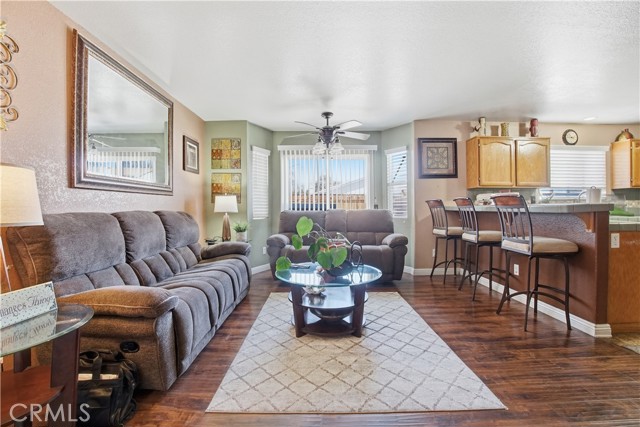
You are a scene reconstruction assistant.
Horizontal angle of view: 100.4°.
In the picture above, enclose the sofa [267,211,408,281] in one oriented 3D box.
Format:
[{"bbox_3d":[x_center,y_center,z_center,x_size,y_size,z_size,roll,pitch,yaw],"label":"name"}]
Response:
[{"bbox_3d":[0.256,0.465,4.300,2.020,1.020,0.950,0,1,0],"label":"sofa"}]

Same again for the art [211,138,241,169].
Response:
[{"bbox_3d":[-1.474,-0.938,4.207,0.475,0.485,0.030,0,2,-2],"label":"art"}]

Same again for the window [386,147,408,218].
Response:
[{"bbox_3d":[1.318,-0.510,4.548,0.080,1.173,0.450,-1,2,-32],"label":"window"}]

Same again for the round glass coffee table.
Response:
[{"bbox_3d":[0.083,0.779,2.445,0.940,0.470,0.920,0,1,0],"label":"round glass coffee table"}]

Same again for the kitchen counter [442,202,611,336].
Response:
[{"bbox_3d":[2.285,0.465,3.286,0.460,1.120,2.050,0,2,-2],"label":"kitchen counter"}]

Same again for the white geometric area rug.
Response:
[{"bbox_3d":[0.186,1.010,2.384,1.580,0.012,1.960,0,1,0],"label":"white geometric area rug"}]

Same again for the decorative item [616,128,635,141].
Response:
[{"bbox_3d":[4.770,-1.233,4.148,0.230,0.210,0.170,0,1,0],"label":"decorative item"}]

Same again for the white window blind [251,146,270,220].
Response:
[{"bbox_3d":[-0.970,-0.500,4.430,0.070,1.170,0.420,1,2,35],"label":"white window blind"}]

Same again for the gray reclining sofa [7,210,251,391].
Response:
[{"bbox_3d":[-1.301,0.522,2.523,0.920,1.050,2.060,0,2,-2],"label":"gray reclining sofa"}]

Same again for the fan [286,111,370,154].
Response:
[{"bbox_3d":[0.105,-1.142,3.829,1.300,0.620,1.280,0,1,0],"label":"fan"}]

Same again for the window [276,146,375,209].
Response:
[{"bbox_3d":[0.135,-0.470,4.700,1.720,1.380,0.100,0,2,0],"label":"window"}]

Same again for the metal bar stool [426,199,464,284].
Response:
[{"bbox_3d":[1.930,0.400,3.950,0.540,1.170,0.460,0,2,-7],"label":"metal bar stool"}]

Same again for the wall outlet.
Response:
[{"bbox_3d":[2.515,0.234,2.270,0.074,0.118,0.013,0,2,0],"label":"wall outlet"}]

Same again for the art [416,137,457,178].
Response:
[{"bbox_3d":[1.861,-0.873,4.189,0.610,0.630,0.030,0,1,0],"label":"art"}]

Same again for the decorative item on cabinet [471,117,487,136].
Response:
[{"bbox_3d":[2.404,-1.275,3.997,0.190,0.300,0.110,0,1,0],"label":"decorative item on cabinet"}]

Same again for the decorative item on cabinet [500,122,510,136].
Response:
[{"bbox_3d":[2.815,-1.246,4.027,0.105,0.240,0.105,0,1,0],"label":"decorative item on cabinet"}]

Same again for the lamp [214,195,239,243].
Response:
[{"bbox_3d":[-1.355,0.062,3.869,0.335,0.690,0.310,0,2,-2],"label":"lamp"}]

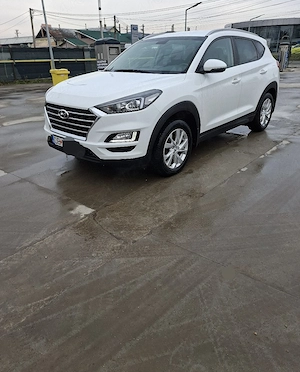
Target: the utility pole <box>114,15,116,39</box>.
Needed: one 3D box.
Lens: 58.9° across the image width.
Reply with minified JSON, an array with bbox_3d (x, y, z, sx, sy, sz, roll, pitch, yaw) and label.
[{"bbox_3d":[-6.283,-27.608,50.076,0.290,7.800,0.290,-4,27,-5],"label":"utility pole"}]

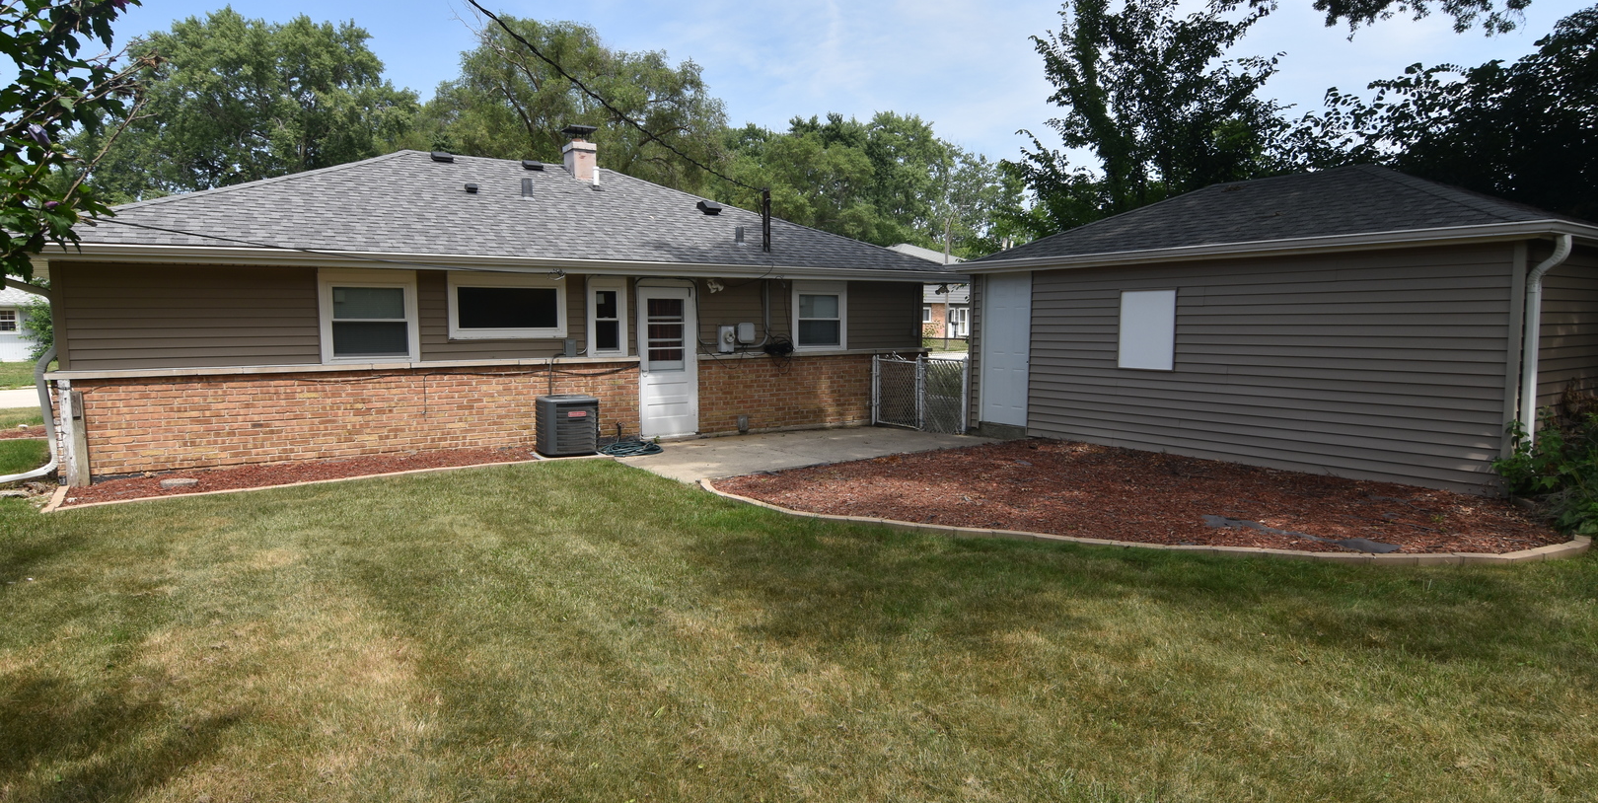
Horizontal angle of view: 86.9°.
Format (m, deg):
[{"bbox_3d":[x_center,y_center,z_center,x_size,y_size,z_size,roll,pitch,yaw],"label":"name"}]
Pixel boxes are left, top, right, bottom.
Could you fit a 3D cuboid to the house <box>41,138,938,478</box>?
[{"bbox_3d":[-4.580,-1.925,14.268,11.800,4.350,8.900,-3,6,-29],"label":"house"}]

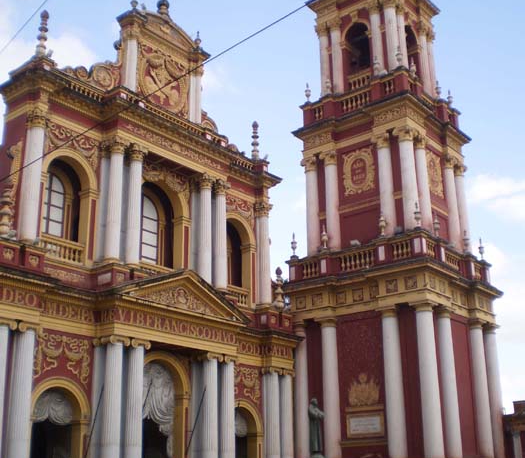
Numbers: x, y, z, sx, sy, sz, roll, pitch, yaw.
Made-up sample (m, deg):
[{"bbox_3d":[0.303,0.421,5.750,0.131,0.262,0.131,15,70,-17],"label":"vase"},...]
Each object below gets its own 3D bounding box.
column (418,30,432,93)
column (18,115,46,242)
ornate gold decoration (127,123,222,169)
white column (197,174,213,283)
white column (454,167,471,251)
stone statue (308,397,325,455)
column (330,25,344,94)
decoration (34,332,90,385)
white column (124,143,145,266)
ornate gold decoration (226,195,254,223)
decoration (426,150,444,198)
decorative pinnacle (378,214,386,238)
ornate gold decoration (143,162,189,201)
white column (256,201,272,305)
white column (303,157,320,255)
[{"bbox_3d":[11.916,-12.269,53.395,0.770,5.660,0.770,-15,-23,37],"label":"column"},{"bbox_3d":[-10.249,-2.455,32.592,0.877,6.329,0.877,-16,-24,38],"label":"column"},{"bbox_3d":[-4.896,-4.587,40.970,0.200,0.550,7.400,-16,-24,38],"label":"ornate gold decoration"},{"bbox_3d":[-2.957,-0.032,38.443,0.696,6.271,0.696,-14,-22,36],"label":"white column"},{"bbox_3d":[12.906,-1.348,46.854,0.850,6.018,0.850,-15,-24,37],"label":"white column"},{"bbox_3d":[2.203,8.209,30.265,0.720,2.402,0.720,-15,-24,37],"label":"stone statue"},{"bbox_3d":[5.243,-11.969,50.707,0.775,5.642,0.775,0,-19,0],"label":"column"},{"bbox_3d":[-8.198,5.328,29.839,0.250,1.972,2.798,-15,-24,37],"label":"decoration"},{"bbox_3d":[-6.398,-1.160,36.543,0.870,6.308,0.870,0,-18,0],"label":"white column"},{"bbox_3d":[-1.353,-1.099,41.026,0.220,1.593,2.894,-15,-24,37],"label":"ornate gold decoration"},{"bbox_3d":[10.188,-3.351,43.412,0.200,3.000,2.300,-15,-22,37],"label":"decoration"},{"bbox_3d":[7.068,-0.230,42.741,0.439,1.514,0.439,0,-19,0],"label":"decorative pinnacle"},{"bbox_3d":[-5.163,-2.504,37.970,0.250,1.500,3.900,-14,-22,36],"label":"ornate gold decoration"},{"bbox_3d":[0.147,1.569,46.630,0.900,7.000,0.900,0,-19,0],"label":"white column"},{"bbox_3d":[3.089,-1.083,44.226,0.870,6.968,0.870,-15,-22,37],"label":"white column"}]

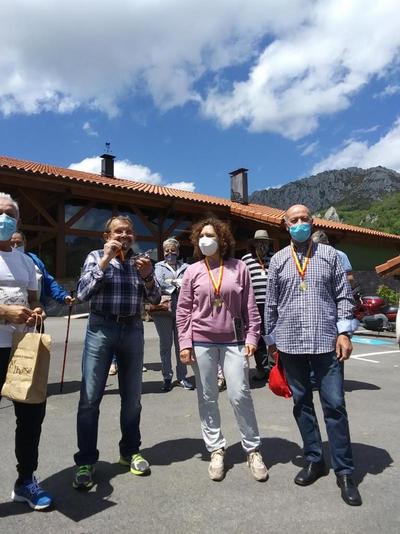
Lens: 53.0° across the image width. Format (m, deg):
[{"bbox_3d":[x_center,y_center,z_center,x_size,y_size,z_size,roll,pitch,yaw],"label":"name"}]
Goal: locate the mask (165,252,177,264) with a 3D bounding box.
[{"bbox_3d":[-0.322,-0.087,4.400,0.140,0.135,0.090,0,0,7],"label":"mask"}]

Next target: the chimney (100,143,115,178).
[{"bbox_3d":[-3.210,-3.700,14.000,0.400,1.270,0.430,0,0,42],"label":"chimney"}]

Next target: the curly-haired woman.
[{"bbox_3d":[0.145,0.515,2.590,0.590,1.650,0.380,0,0,7],"label":"curly-haired woman"}]

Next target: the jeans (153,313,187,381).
[{"bbox_3d":[-0.340,0.865,4.520,0.390,0.840,0.270,0,0,-3],"label":"jeans"}]

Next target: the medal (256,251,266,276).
[{"bbox_3d":[0.720,-0.035,4.680,0.130,0.310,0.090,0,0,0],"label":"medal"}]

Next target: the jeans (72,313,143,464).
[{"bbox_3d":[-0.600,0.810,2.660,0.460,0.980,0.310,0,0,-7],"label":"jeans"}]

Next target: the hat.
[{"bbox_3d":[0.742,-0.377,4.820,0.260,0.135,0.280,0,0,0],"label":"hat"}]

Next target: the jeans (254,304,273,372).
[{"bbox_3d":[0.760,0.860,4.830,0.340,0.870,0.270,0,0,0],"label":"jeans"}]

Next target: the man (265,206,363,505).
[{"bbox_3d":[0.690,0.485,2.450,0.590,1.715,0.440,0,0,12],"label":"man"}]

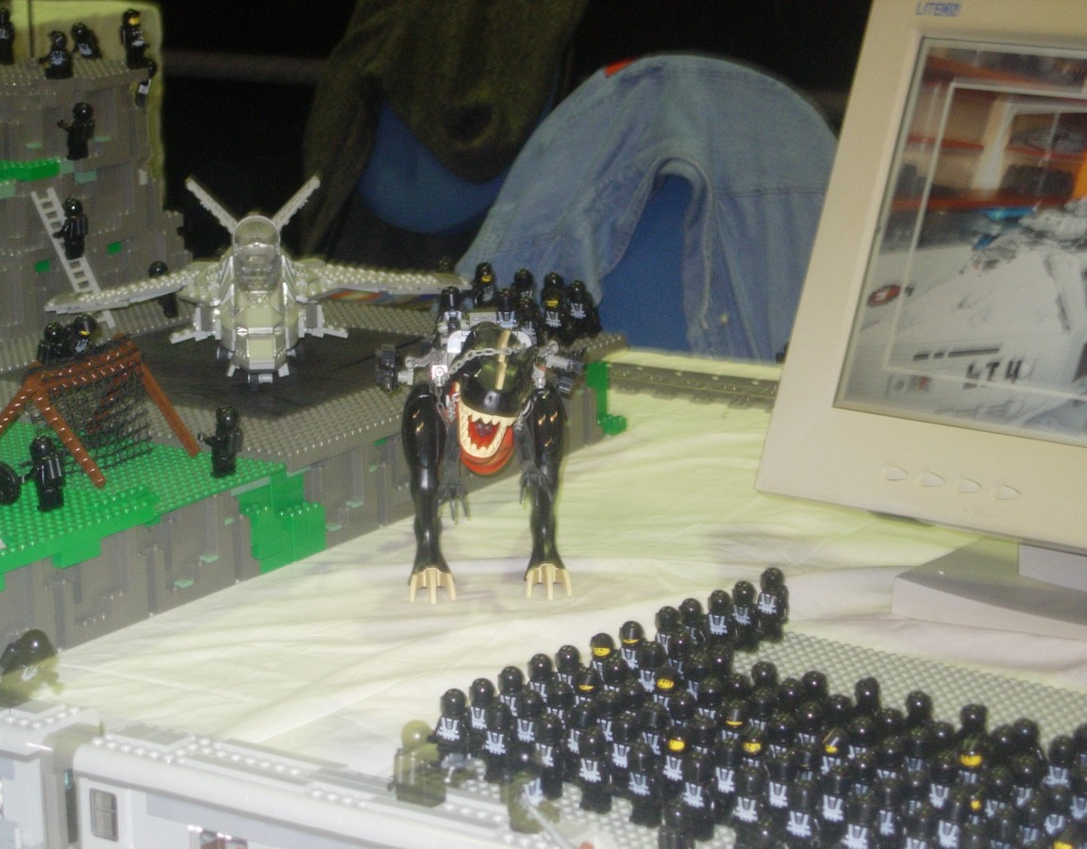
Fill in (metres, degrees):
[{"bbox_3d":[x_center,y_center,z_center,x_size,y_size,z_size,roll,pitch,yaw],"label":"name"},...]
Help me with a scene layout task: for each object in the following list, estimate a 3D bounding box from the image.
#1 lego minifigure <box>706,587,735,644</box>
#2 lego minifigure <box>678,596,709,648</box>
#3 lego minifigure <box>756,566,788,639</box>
[{"bbox_3d":[0.101,0.114,2.108,0.024,0.042,0.014,10,18,38],"label":"lego minifigure"},{"bbox_3d":[0.084,0.118,2.095,0.024,0.042,0.014,10,18,38],"label":"lego minifigure"},{"bbox_3d":[0.133,0.104,2.146,0.024,0.042,0.014,10,18,38],"label":"lego minifigure"}]

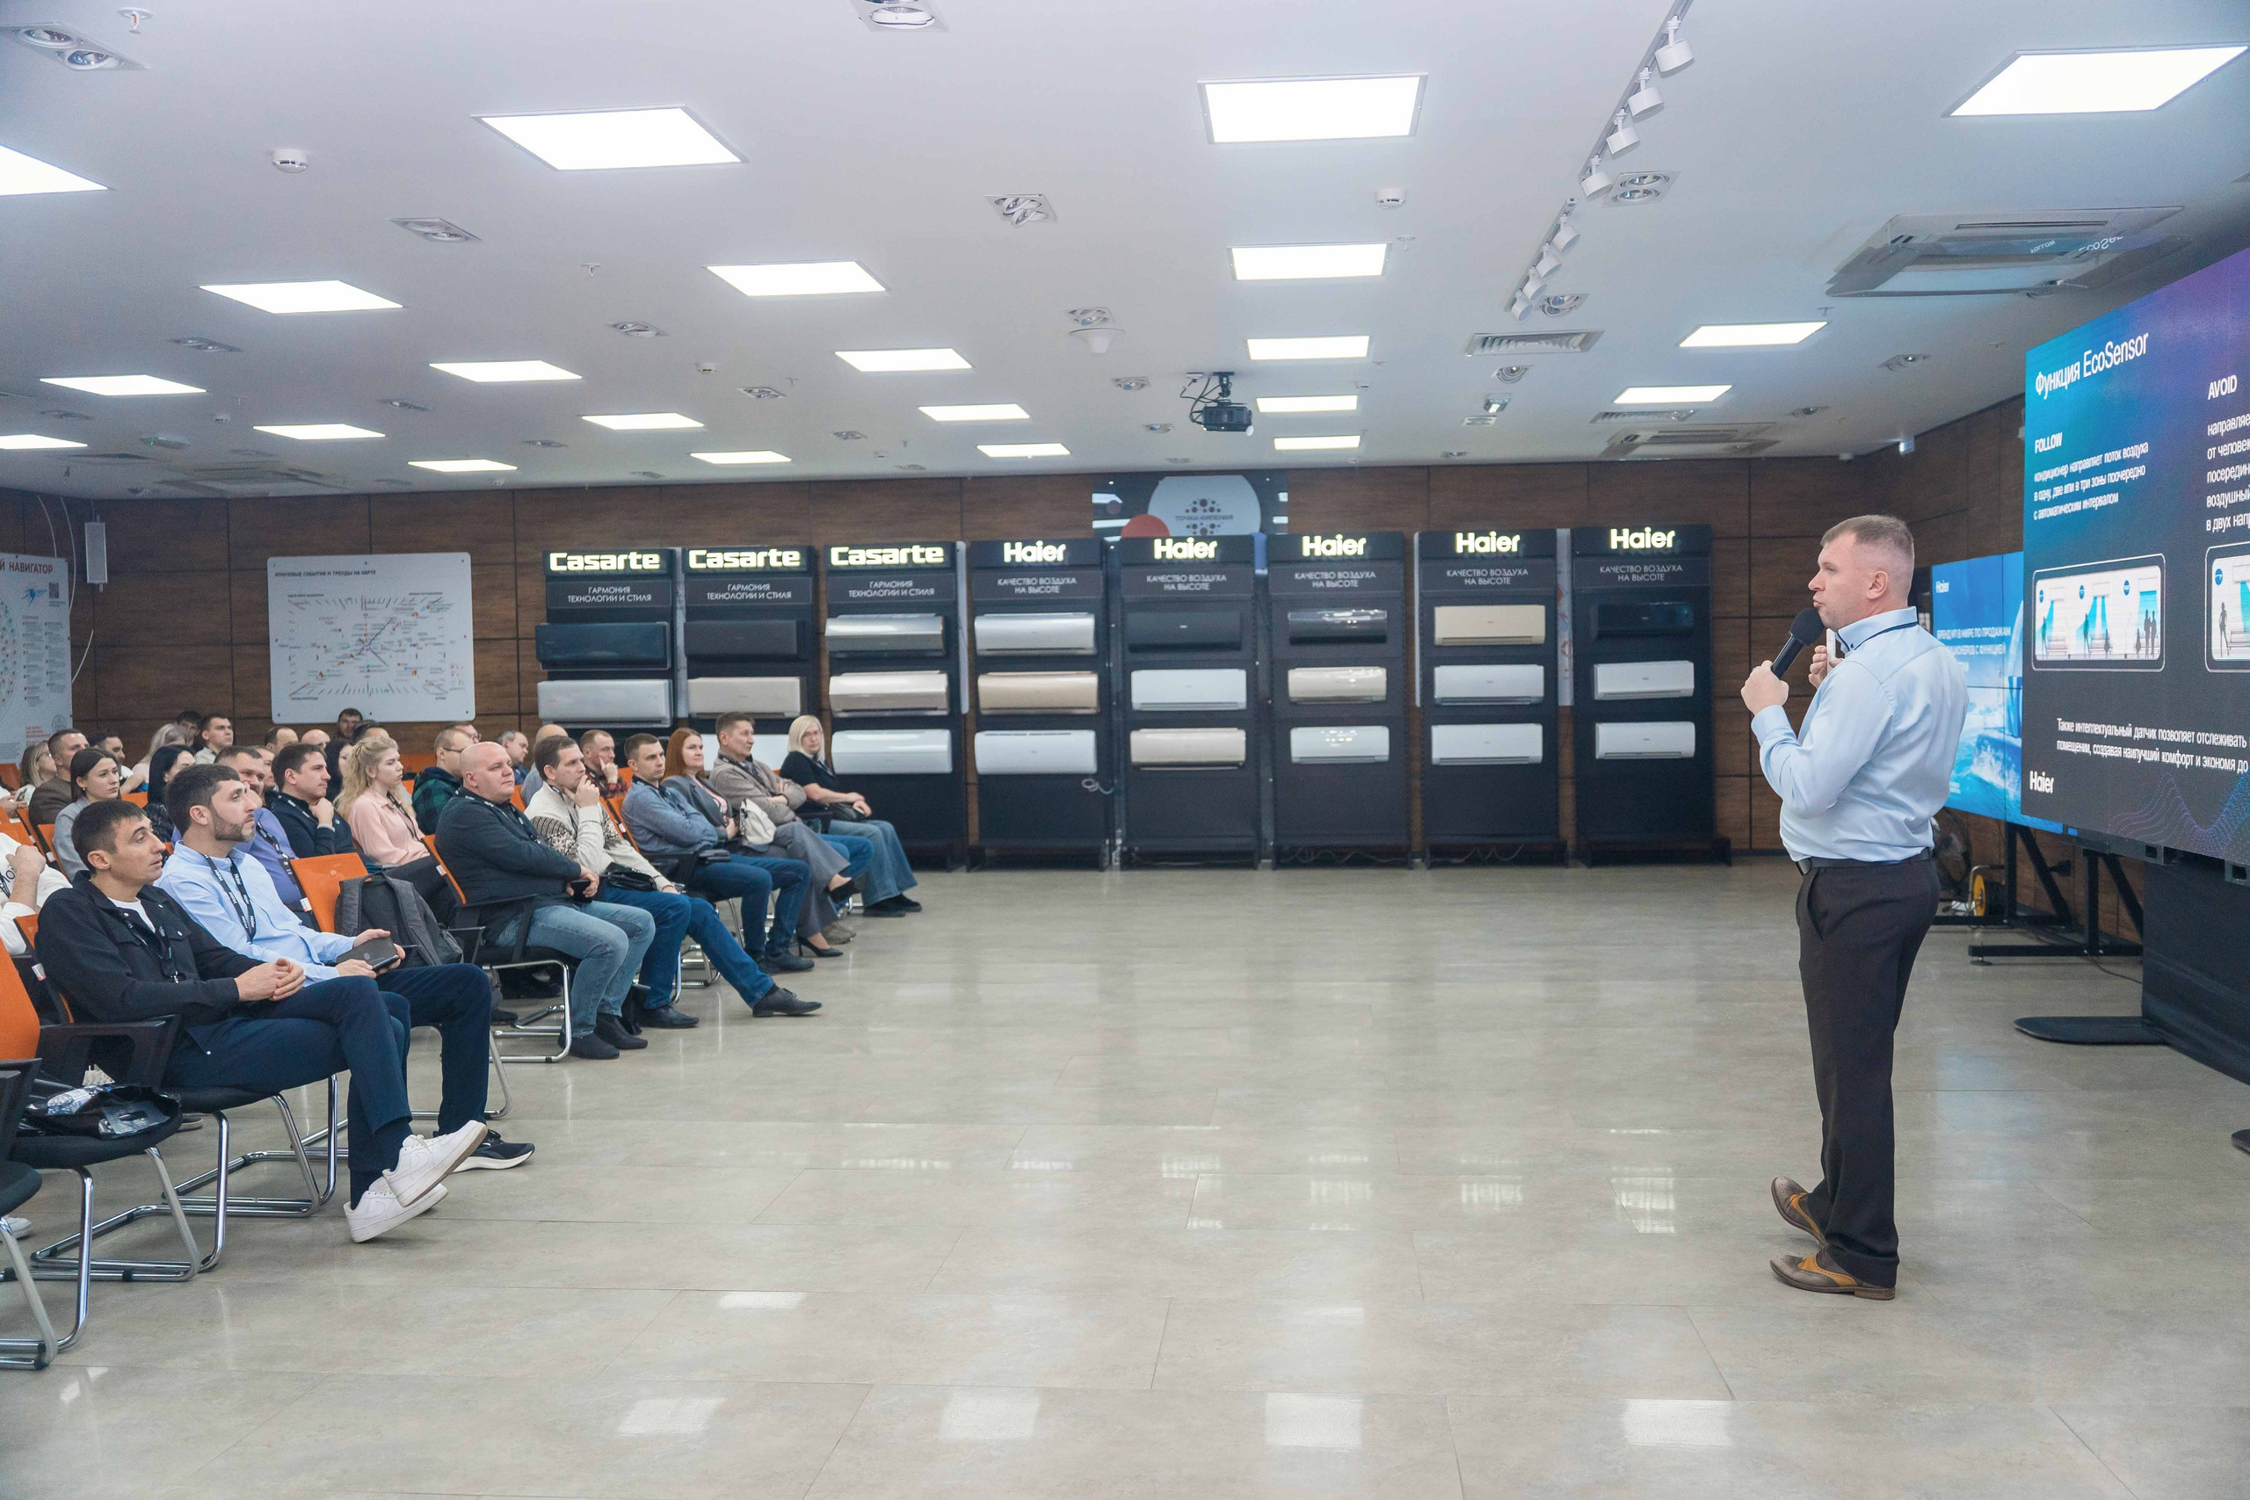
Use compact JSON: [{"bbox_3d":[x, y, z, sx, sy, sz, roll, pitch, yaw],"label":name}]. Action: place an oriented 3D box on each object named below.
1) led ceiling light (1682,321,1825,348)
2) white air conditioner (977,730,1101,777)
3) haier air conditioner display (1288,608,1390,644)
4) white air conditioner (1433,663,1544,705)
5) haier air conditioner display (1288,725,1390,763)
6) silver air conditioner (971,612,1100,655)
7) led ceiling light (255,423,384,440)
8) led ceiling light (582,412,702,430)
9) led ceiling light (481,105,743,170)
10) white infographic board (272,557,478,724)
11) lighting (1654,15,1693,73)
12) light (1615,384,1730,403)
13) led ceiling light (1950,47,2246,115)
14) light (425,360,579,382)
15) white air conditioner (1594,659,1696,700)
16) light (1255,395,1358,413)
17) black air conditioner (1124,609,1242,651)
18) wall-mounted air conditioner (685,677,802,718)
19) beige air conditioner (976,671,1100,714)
[{"bbox_3d":[3.017,-2.007,9.049,0.590,0.030,0.590,-1,2,6],"label":"led ceiling light"},{"bbox_3d":[-0.687,0.021,14.640,0.926,0.331,0.210,-1,2,5],"label":"white air conditioner"},{"bbox_3d":[1.568,-0.897,13.777,0.712,0.256,0.195,0,2,7],"label":"haier air conditioner display"},{"bbox_3d":[2.777,-0.496,14.293,0.808,0.294,0.200,-1,2,5],"label":"white air conditioner"},{"bbox_3d":[1.590,-0.036,13.890,0.729,0.263,0.202,-1,2,6],"label":"haier air conditioner display"},{"bbox_3d":[-0.692,-0.896,14.602,0.926,0.316,0.210,-1,2,5],"label":"silver air conditioner"},{"bbox_3d":[-5.027,-1.994,11.725,0.590,0.030,0.590,-1,2,6],"label":"led ceiling light"},{"bbox_3d":[-2.898,-1.984,11.313,0.595,0.030,0.595,-1,2,6],"label":"led ceiling light"},{"bbox_3d":[-1.503,-1.812,5.553,0.590,0.040,0.580,-1,2,6],"label":"led ceiling light"},{"bbox_3d":[-6.141,-0.902,15.262,1.727,1.359,0.030,-1,2,6],"label":"white infographic board"},{"bbox_3d":[1.273,-1.634,4.342,0.095,0.130,0.095,0,2,5],"label":"lighting"},{"bbox_3d":[3.199,-2.088,10.987,0.590,0.030,0.590,-1,2,6],"label":"light"},{"bbox_3d":[2.672,-1.846,5.191,0.590,0.030,0.590,-1,2,6],"label":"led ceiling light"},{"bbox_3d":[-3.153,-1.943,9.592,0.590,0.040,0.580,-1,2,6],"label":"light"},{"bbox_3d":[3.756,-0.499,13.545,0.698,0.268,0.195,0,2,7],"label":"white air conditioner"},{"bbox_3d":[1.075,-2.038,11.055,0.595,0.030,0.595,-1,2,6],"label":"light"},{"bbox_3d":[0.448,-0.893,14.179,0.865,0.300,0.200,-1,2,6],"label":"black air conditioner"},{"bbox_3d":[-2.912,-0.398,14.357,0.871,0.303,0.200,0,2,7],"label":"wall-mounted air conditioner"},{"bbox_3d":[-0.641,-0.430,14.205,0.911,0.315,0.220,-1,2,6],"label":"beige air conditioner"}]

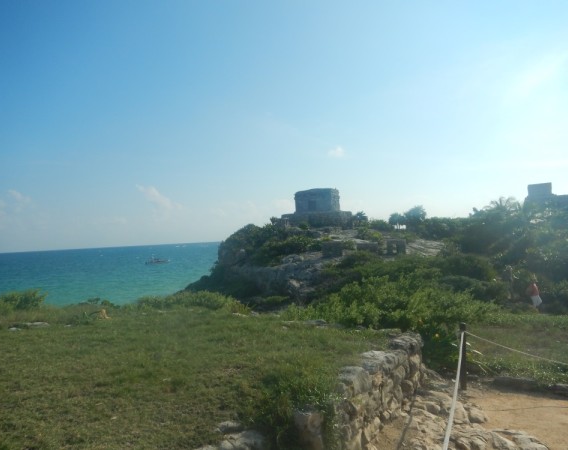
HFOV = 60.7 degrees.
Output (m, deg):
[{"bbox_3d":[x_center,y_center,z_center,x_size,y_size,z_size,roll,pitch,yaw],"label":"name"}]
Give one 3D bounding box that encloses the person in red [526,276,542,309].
[{"bbox_3d":[11.896,3.261,23.000,0.500,1.680,0.500,-2,-2,-31],"label":"person in red"}]

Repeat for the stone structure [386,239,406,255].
[{"bbox_3d":[11.127,2.146,48.000,1.850,1.550,1.600,-3,-2,19],"label":"stone structure"}]

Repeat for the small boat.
[{"bbox_3d":[-51.231,14.385,195.000,9.000,2.500,2.400,-2,-2,-18],"label":"small boat"}]

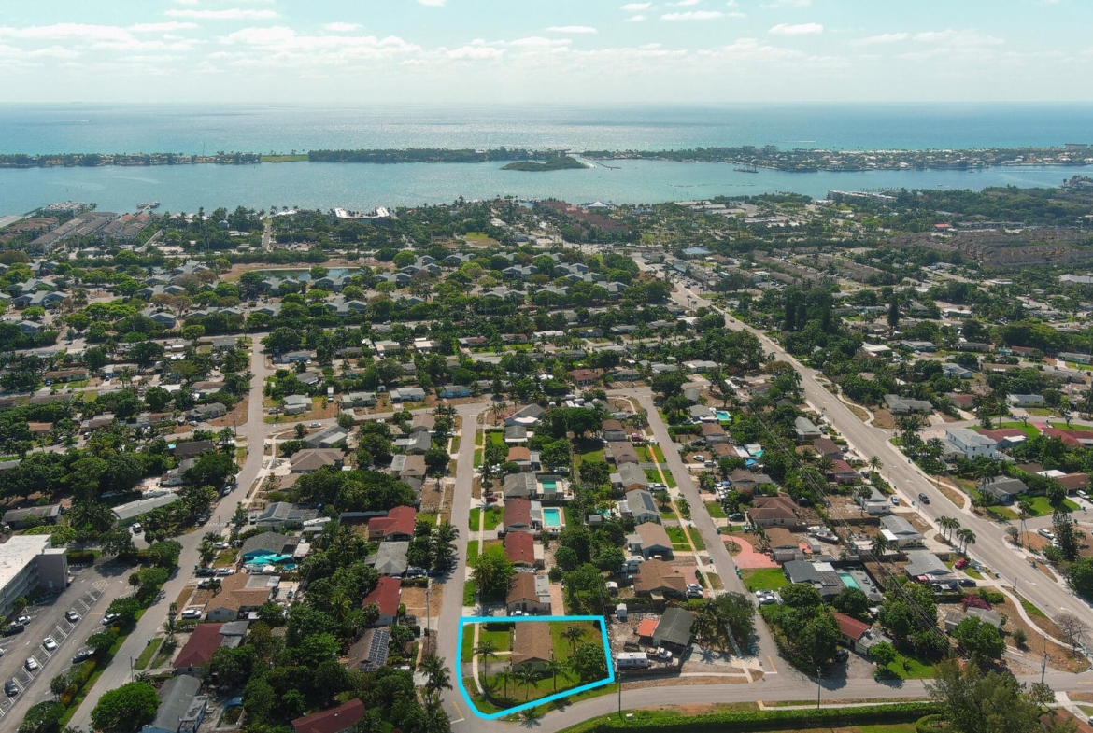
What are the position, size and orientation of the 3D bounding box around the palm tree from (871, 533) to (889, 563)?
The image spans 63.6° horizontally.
[{"bbox_3d":[90.800,49.540,239.120,5.000,7.300,5.000,0,17,0],"label":"palm tree"}]

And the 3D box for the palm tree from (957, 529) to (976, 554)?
[{"bbox_3d":[116.200,48.480,243.090,4.500,7.000,4.500,0,17,0],"label":"palm tree"}]

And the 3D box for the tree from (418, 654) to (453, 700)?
[{"bbox_3d":[-23.280,65.590,184.270,6.400,8.700,6.400,0,17,0],"label":"tree"}]

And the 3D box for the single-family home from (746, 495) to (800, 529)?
[{"bbox_3d":[68.130,43.080,265.180,14.600,4.400,14.300,-1,17,-3],"label":"single-family home"}]

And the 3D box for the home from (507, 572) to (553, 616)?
[{"bbox_3d":[-4.480,56.560,221.660,10.940,4.100,12.990,-1,17,-3],"label":"home"}]

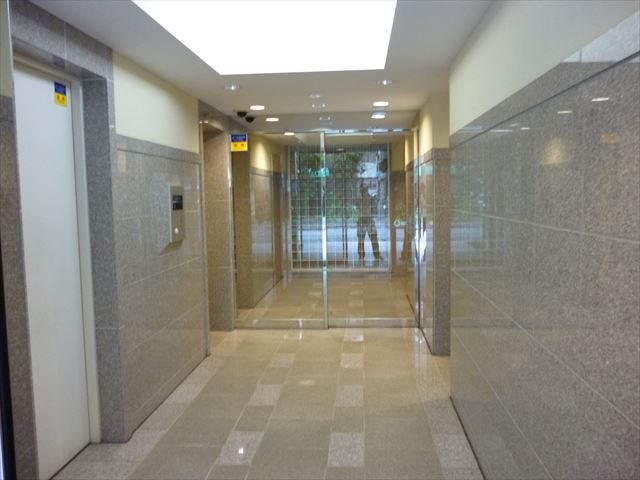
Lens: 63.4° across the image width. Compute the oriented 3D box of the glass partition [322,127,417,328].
[{"bbox_3d":[0.546,-0.083,5.524,0.978,2.095,0.050,-1,5,5],"label":"glass partition"}]

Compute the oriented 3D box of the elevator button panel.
[{"bbox_3d":[-1.104,-0.202,4.004,0.030,0.420,0.301,-1,5,5],"label":"elevator button panel"}]

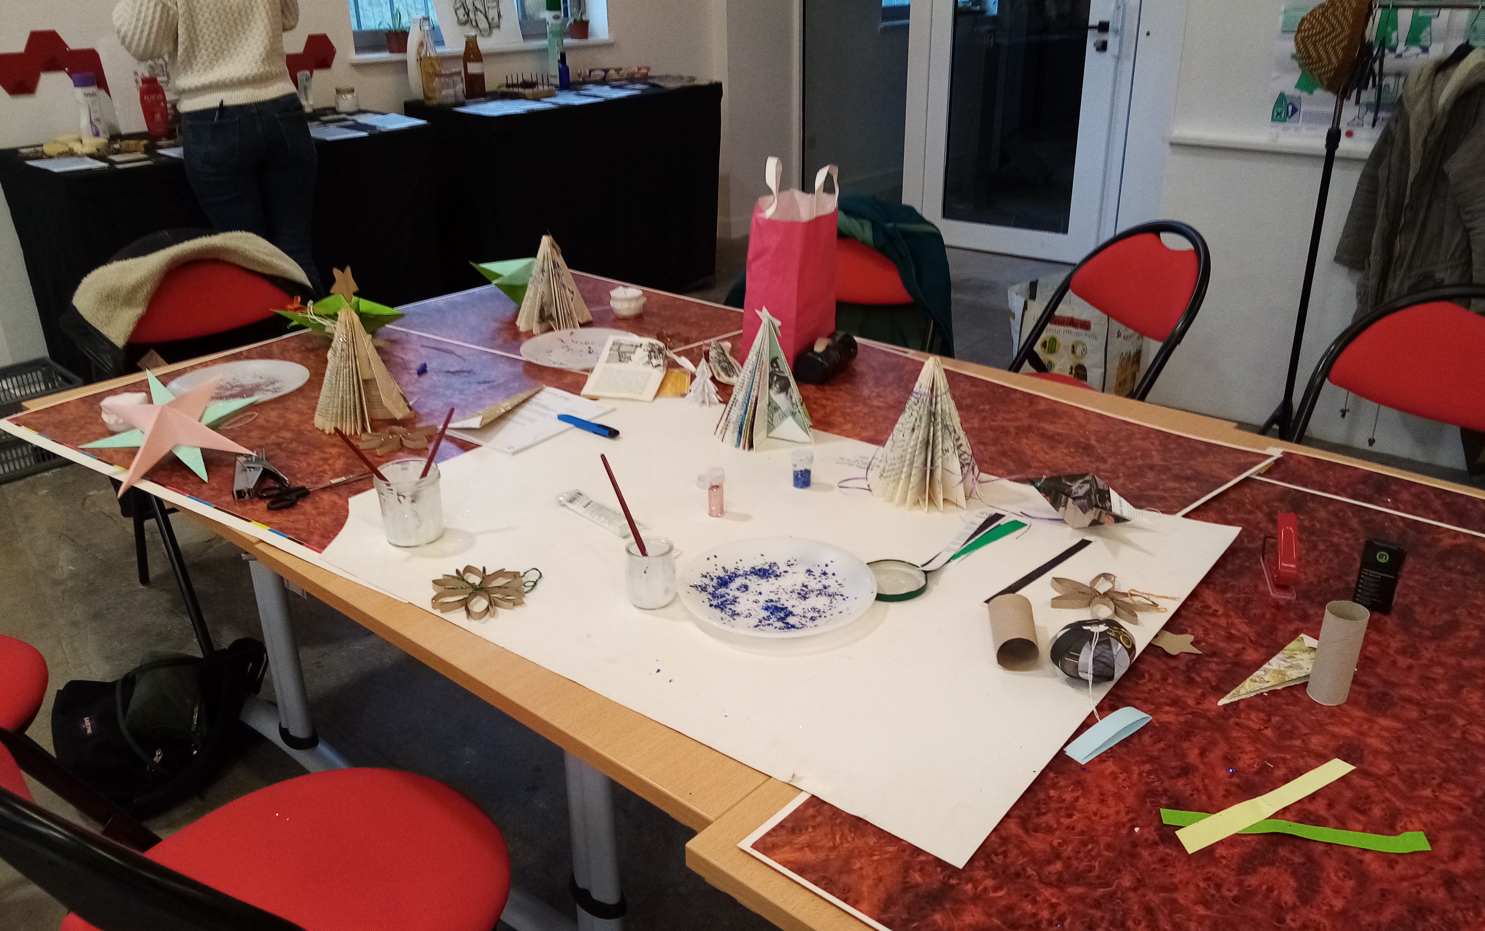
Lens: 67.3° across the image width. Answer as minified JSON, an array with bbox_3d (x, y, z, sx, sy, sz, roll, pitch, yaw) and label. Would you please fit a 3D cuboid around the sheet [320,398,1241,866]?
[{"bbox_3d":[0.009,0.082,1.513,1.065,0.008,0.785,16,29,35],"label":"sheet"}]

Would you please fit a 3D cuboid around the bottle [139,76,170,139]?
[{"bbox_3d":[-2.112,-1.279,3.988,0.080,0.197,0.050,-18,29,-32],"label":"bottle"}]

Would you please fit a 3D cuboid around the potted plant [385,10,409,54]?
[{"bbox_3d":[-1.395,-1.748,4.500,0.090,0.165,0.090,19,30,38],"label":"potted plant"}]

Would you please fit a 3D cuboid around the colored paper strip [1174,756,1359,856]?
[{"bbox_3d":[0.461,0.292,0.976,0.210,0.007,0.021,-13,27,-25],"label":"colored paper strip"}]

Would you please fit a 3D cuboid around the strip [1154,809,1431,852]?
[{"bbox_3d":[0.466,0.306,0.942,0.212,0.008,0.025,3,25,9],"label":"strip"}]

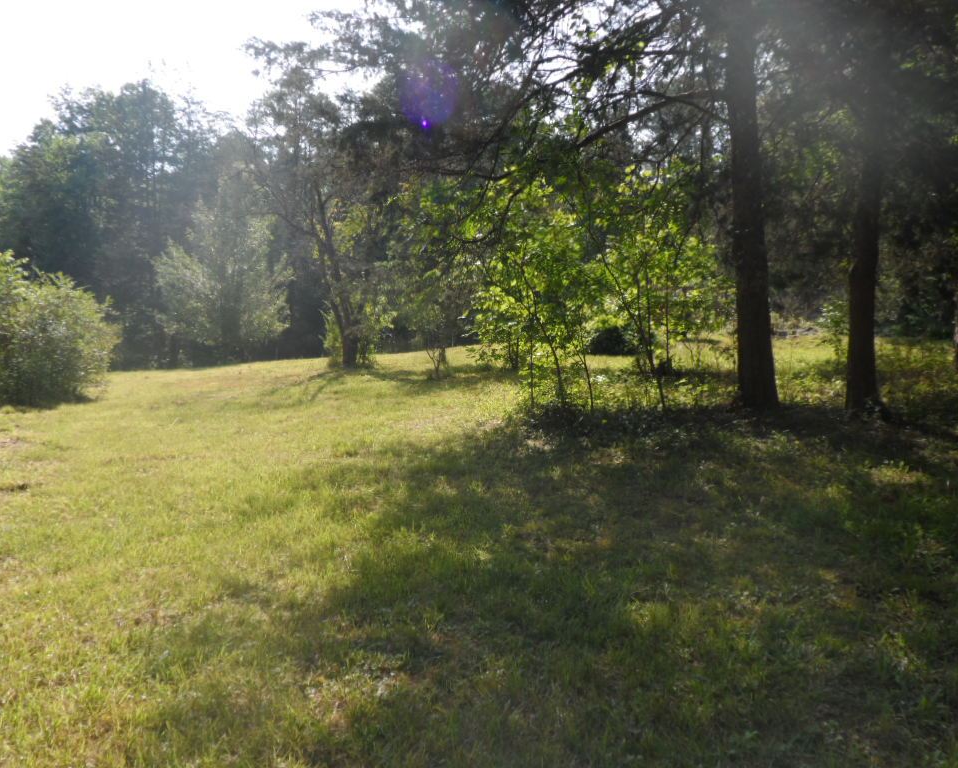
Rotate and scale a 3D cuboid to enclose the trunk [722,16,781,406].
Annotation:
[{"bbox_3d":[3.915,-2.500,11.983,0.580,5.809,0.580,-2,5,19],"label":"trunk"}]

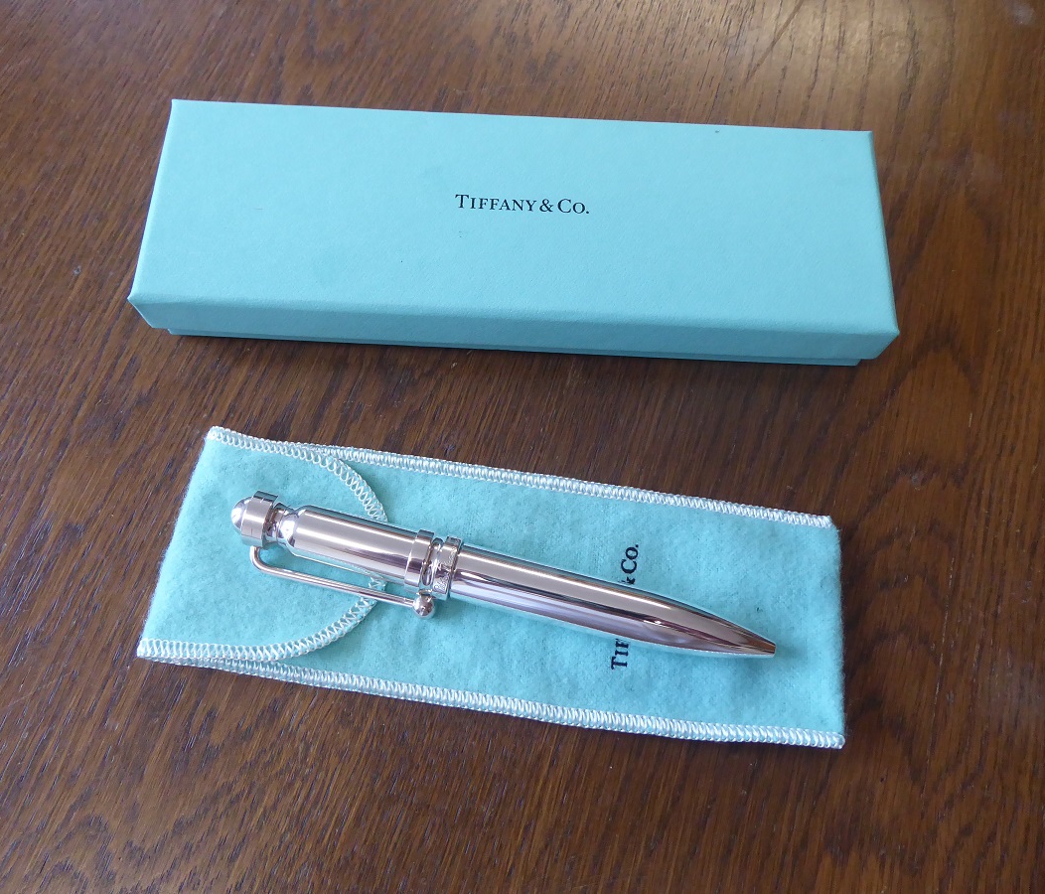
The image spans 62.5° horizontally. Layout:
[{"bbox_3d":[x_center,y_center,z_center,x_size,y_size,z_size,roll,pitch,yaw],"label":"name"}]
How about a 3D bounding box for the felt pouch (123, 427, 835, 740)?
[{"bbox_3d":[-0.004,0.032,0.203,0.158,0.004,0.055,7,69,1],"label":"felt pouch"}]

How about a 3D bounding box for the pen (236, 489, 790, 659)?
[{"bbox_3d":[-0.006,0.032,0.193,0.126,0.015,0.020,13,70,3],"label":"pen"}]

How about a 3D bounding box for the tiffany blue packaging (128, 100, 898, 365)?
[{"bbox_3d":[-0.001,-0.055,0.226,0.184,0.022,0.060,2,69,-1],"label":"tiffany blue packaging"}]

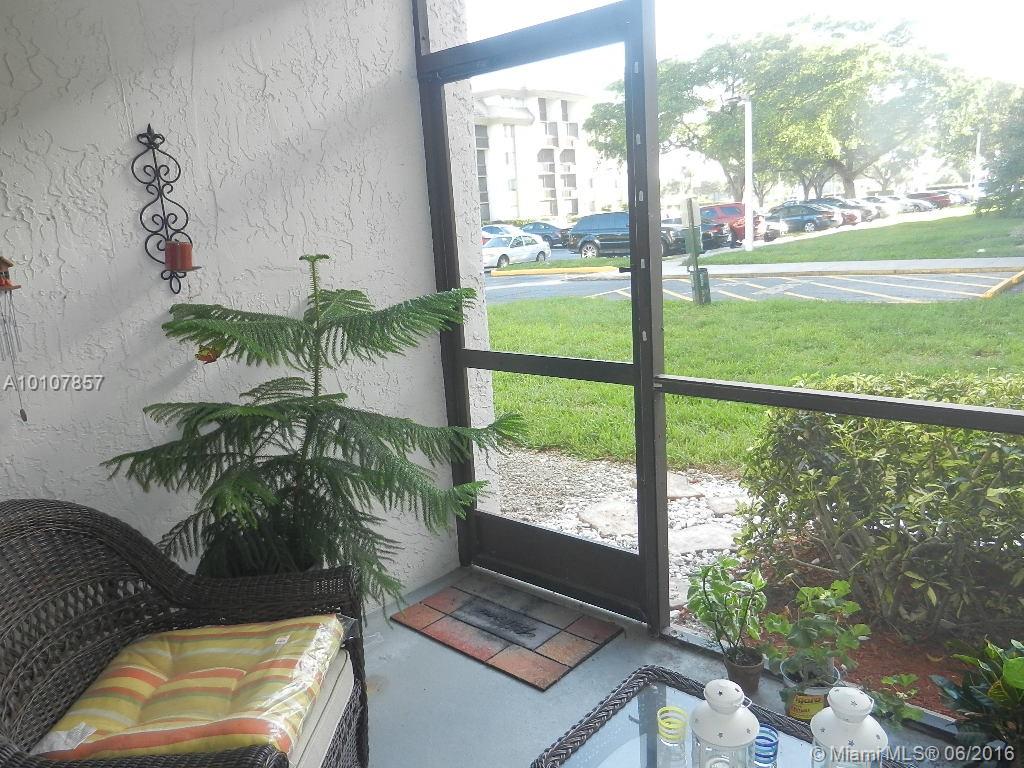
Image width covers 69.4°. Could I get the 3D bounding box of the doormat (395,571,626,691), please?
[{"bbox_3d":[-0.036,0.891,2.766,0.765,0.012,0.450,8,17,42],"label":"doormat"}]

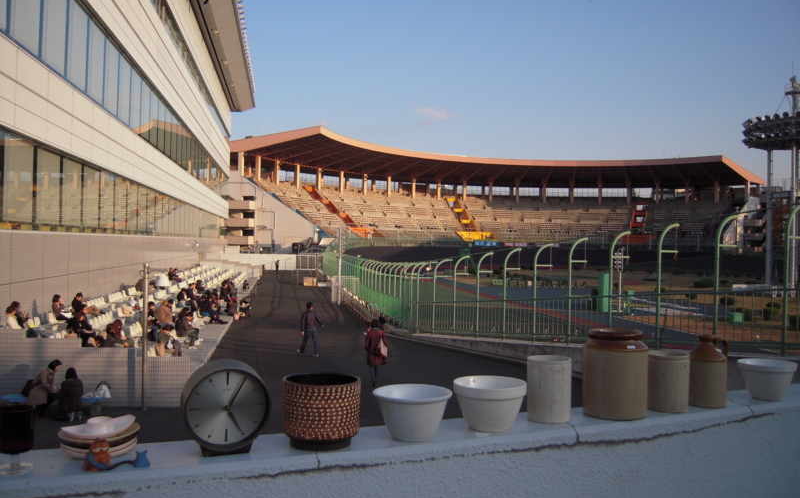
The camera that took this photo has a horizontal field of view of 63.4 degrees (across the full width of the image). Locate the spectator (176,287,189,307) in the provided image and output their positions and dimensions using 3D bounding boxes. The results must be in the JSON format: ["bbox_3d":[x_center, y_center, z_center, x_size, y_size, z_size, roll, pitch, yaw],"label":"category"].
[{"bbox_3d":[-9.238,2.300,28.000,0.800,1.170,0.520,1,0,-10],"label":"spectator"}]

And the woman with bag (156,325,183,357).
[{"bbox_3d":[-6.171,2.568,17.400,0.800,1.170,0.520,1,0,-10],"label":"woman with bag"}]

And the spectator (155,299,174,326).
[{"bbox_3d":[-8.245,2.338,22.800,0.800,1.170,0.550,1,0,-10],"label":"spectator"}]

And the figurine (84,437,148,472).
[{"bbox_3d":[-0.440,0.316,1.000,0.096,0.043,0.036,1,0,-20],"label":"figurine"}]

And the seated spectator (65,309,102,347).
[{"bbox_3d":[-8.217,2.188,16.800,0.850,1.170,0.550,1,0,-10],"label":"seated spectator"}]

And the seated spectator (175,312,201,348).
[{"bbox_3d":[-6.749,2.546,20.600,0.800,1.170,0.520,1,0,-10],"label":"seated spectator"}]

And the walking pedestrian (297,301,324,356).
[{"bbox_3d":[-2.806,2.520,20.400,0.580,1.720,0.650,2,0,41],"label":"walking pedestrian"}]

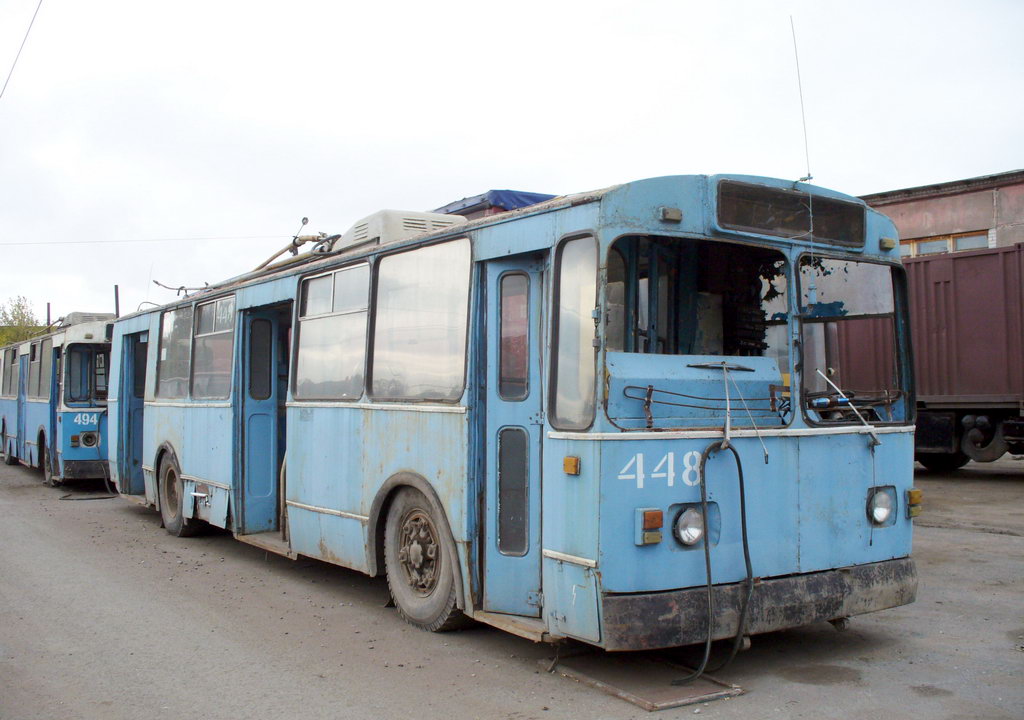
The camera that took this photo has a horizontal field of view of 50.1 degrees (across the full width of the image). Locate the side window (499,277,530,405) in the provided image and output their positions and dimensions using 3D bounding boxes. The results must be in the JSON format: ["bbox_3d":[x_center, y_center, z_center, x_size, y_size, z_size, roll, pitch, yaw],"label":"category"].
[{"bbox_3d":[0.009,-0.138,6.568,0.222,0.775,0.040,-1,-3,33],"label":"side window"}]

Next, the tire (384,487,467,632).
[{"bbox_3d":[-0.536,1.308,7.524,0.280,1.050,1.055,1,-3,-32],"label":"tire"}]

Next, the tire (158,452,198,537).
[{"bbox_3d":[-3.798,1.492,12.588,0.280,1.050,1.055,1,-3,-32],"label":"tire"}]

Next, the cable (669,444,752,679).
[{"bbox_3d":[1.096,1.102,5.979,0.410,1.340,0.330,1,-3,-32],"label":"cable"}]

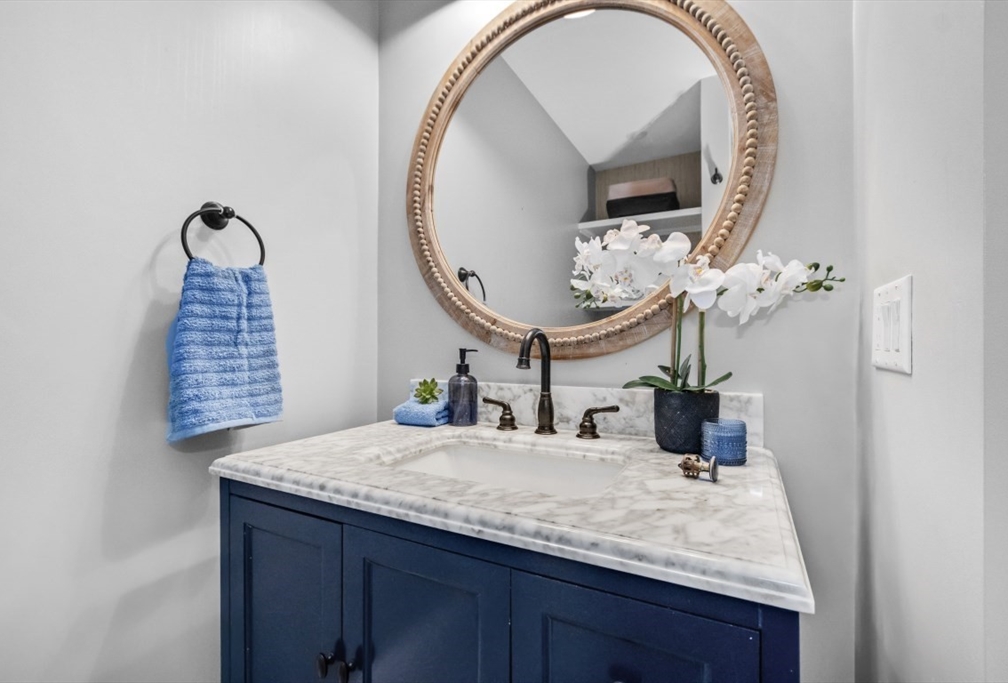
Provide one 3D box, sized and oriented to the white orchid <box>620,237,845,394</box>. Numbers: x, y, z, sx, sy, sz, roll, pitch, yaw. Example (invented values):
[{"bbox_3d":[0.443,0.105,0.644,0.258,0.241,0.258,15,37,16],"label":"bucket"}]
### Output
[{"bbox_3d":[0.410,-0.050,0.801,0.375,0.295,0.170,0,0,27],"label":"white orchid"}]

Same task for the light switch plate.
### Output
[{"bbox_3d":[0.525,-0.020,0.580,0.008,0.117,0.163,0,0,29],"label":"light switch plate"}]

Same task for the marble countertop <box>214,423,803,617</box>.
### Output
[{"bbox_3d":[-0.011,0.231,0.832,0.922,0.031,0.547,0,0,26],"label":"marble countertop"}]

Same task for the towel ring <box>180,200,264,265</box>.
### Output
[{"bbox_3d":[-0.577,-0.204,0.870,0.070,0.177,0.156,0,0,26],"label":"towel ring"}]

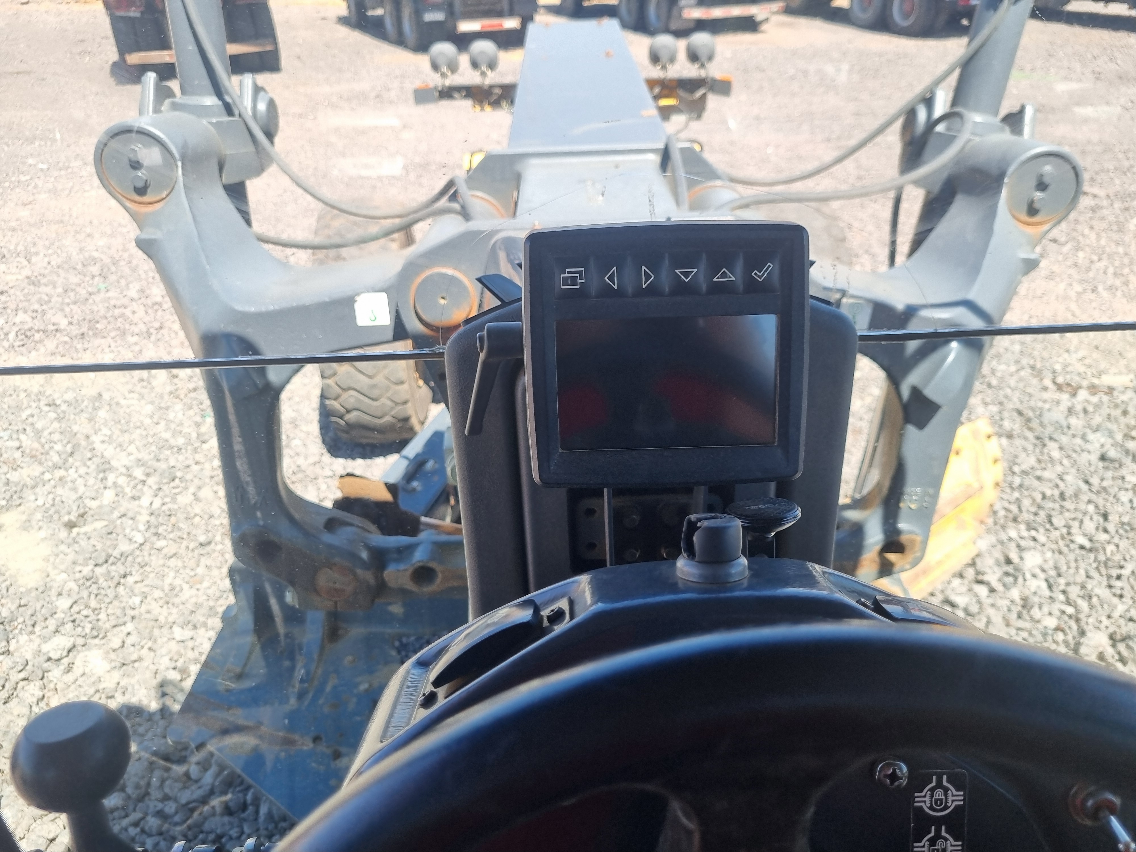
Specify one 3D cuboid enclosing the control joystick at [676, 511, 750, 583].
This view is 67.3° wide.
[{"bbox_3d":[0.086,0.072,0.505,0.042,0.032,0.042,-2,14,0],"label":"control joystick"}]

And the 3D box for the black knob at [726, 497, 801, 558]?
[{"bbox_3d":[0.120,0.064,0.522,0.045,0.028,0.045,0,12,0],"label":"black knob"}]

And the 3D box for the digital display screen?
[{"bbox_3d":[0.069,-0.029,0.593,0.153,0.092,0.014,-2,12,0],"label":"digital display screen"}]

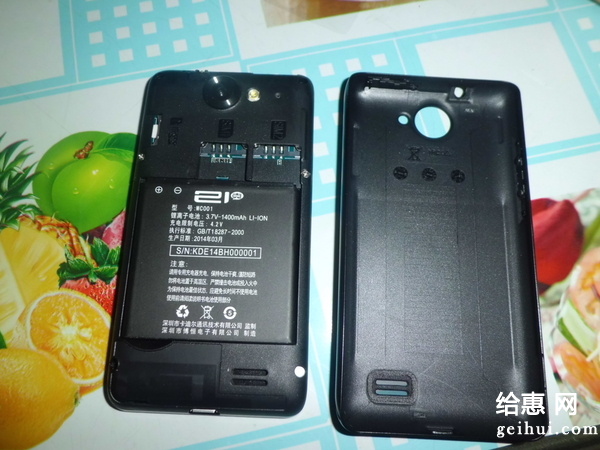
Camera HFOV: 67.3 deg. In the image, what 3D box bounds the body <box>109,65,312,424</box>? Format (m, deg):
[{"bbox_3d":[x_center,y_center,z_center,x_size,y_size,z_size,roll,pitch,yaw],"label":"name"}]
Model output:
[{"bbox_3d":[-0.027,0.001,0.148,0.060,0.009,0.115,2,75,0],"label":"body"}]

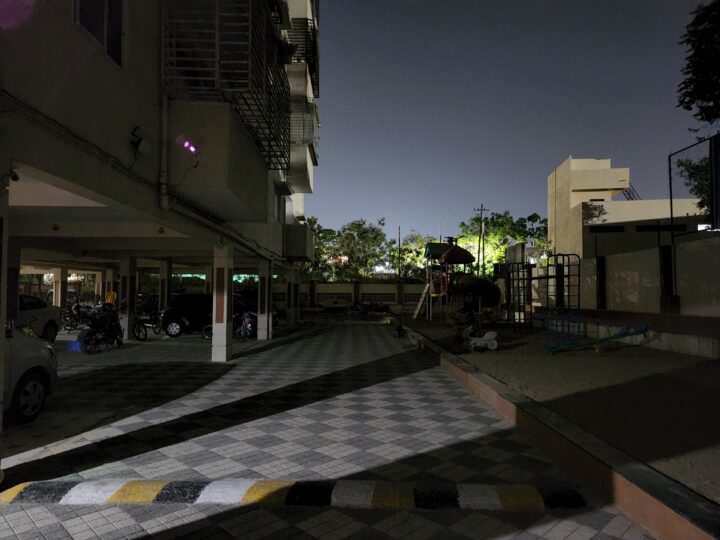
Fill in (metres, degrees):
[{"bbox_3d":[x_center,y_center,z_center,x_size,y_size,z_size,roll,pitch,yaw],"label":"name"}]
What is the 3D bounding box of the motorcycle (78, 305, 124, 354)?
[{"bbox_3d":[-7.159,1.661,13.354,0.720,1.220,1.900,0,-3,4],"label":"motorcycle"}]

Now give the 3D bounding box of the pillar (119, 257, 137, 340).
[{"bbox_3d":[-8.233,1.020,16.976,0.350,2.900,0.580,0,-3,-1],"label":"pillar"}]

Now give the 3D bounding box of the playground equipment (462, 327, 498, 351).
[{"bbox_3d":[2.869,1.636,11.560,0.870,0.580,0.360,1,-3,-7],"label":"playground equipment"}]

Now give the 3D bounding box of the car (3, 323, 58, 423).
[{"bbox_3d":[-4.510,0.895,4.204,1.700,1.520,3.900,1,-3,-1],"label":"car"}]

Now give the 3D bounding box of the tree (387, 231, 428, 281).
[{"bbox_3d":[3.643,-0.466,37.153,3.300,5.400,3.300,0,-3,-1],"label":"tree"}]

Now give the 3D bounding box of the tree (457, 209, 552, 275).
[{"bbox_3d":[10.838,-0.487,35.787,6.600,7.990,6.600,1,-3,-1],"label":"tree"}]

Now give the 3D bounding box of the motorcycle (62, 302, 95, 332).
[{"bbox_3d":[-11.392,1.853,19.321,0.720,1.100,1.900,0,-3,4],"label":"motorcycle"}]

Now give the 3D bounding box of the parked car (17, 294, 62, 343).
[{"bbox_3d":[-9.871,1.330,12.864,1.700,1.480,4.000,1,-3,-1],"label":"parked car"}]

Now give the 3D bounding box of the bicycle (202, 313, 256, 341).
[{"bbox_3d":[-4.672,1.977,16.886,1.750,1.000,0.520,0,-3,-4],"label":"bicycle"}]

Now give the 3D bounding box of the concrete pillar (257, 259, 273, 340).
[{"bbox_3d":[-3.383,1.042,17.011,0.350,2.860,0.580,0,-3,-1],"label":"concrete pillar"}]

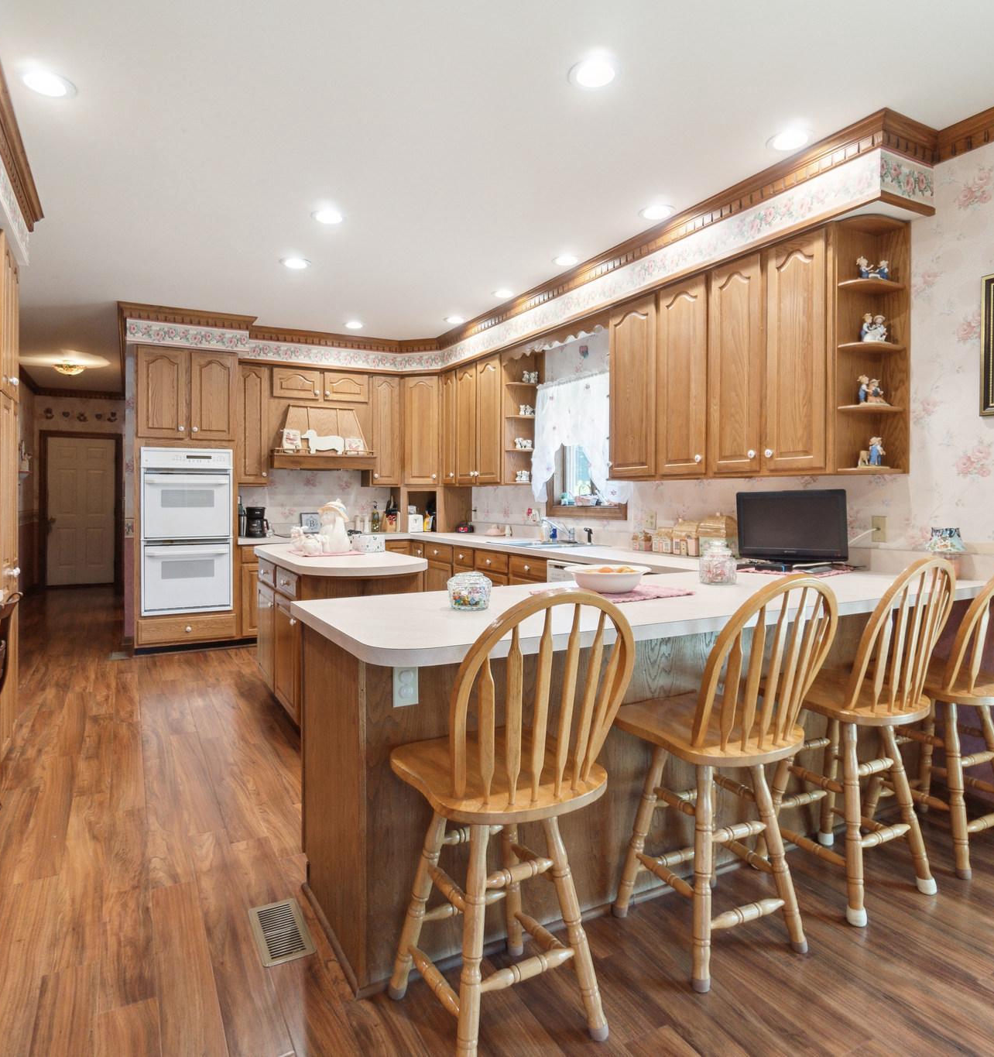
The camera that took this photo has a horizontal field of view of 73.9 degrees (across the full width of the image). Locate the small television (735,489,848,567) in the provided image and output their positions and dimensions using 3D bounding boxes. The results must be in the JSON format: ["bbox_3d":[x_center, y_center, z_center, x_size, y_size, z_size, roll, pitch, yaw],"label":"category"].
[{"bbox_3d":[1.329,0.009,2.970,0.485,0.345,0.160,2,3,44],"label":"small television"}]

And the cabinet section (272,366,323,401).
[{"bbox_3d":[-1.927,-1.355,6.277,0.450,0.280,0.310,-1,2,-30],"label":"cabinet section"}]

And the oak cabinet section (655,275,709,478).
[{"bbox_3d":[1.017,-0.810,3.579,0.027,1.032,0.340,-1,2,-30],"label":"oak cabinet section"}]

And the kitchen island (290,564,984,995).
[{"bbox_3d":[0.625,0.683,2.358,2.483,0.914,0.850,-1,2,-30],"label":"kitchen island"}]

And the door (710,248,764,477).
[{"bbox_3d":[1.194,-0.794,3.267,0.027,1.035,0.305,-1,2,-30],"label":"door"}]

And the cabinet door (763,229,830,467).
[{"bbox_3d":[1.287,-0.749,2.857,0.022,1.000,0.315,-1,2,-29],"label":"cabinet door"}]

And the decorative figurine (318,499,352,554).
[{"bbox_3d":[-1.001,-0.019,4.123,0.180,0.330,0.165,-1,2,-41],"label":"decorative figurine"}]

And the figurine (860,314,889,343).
[{"bbox_3d":[1.617,-0.857,2.829,0.100,0.125,0.060,0,1,-10],"label":"figurine"}]

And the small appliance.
[{"bbox_3d":[-2.053,-0.060,5.650,0.200,0.255,0.190,-1,2,-29],"label":"small appliance"}]

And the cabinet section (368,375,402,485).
[{"bbox_3d":[-1.166,-0.970,6.710,0.320,1.070,0.310,-1,2,-30],"label":"cabinet section"}]

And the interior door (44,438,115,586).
[{"bbox_3d":[-5.865,-0.202,9.322,0.820,2.050,0.050,-1,2,-29],"label":"interior door"}]

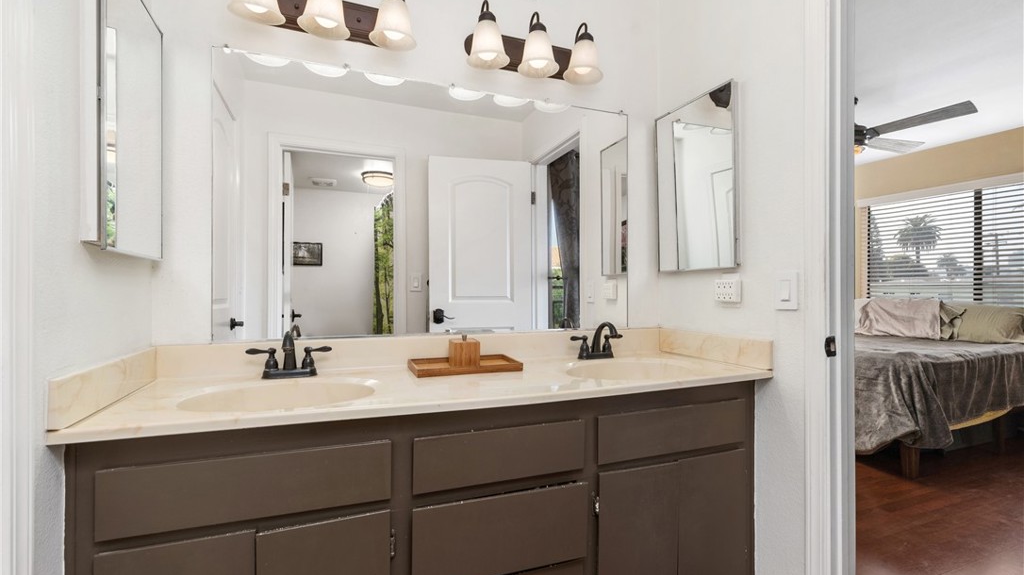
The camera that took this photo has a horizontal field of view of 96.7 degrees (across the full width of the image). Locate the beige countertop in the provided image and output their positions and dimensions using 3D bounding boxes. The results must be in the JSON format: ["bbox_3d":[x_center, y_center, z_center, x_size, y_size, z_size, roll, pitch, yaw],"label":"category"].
[{"bbox_3d":[-0.098,0.236,1.419,1.825,0.119,0.554,0,-1,-21],"label":"beige countertop"}]

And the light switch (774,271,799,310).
[{"bbox_3d":[0.866,0.011,1.443,0.011,0.119,0.073,0,-1,-21],"label":"light switch"}]

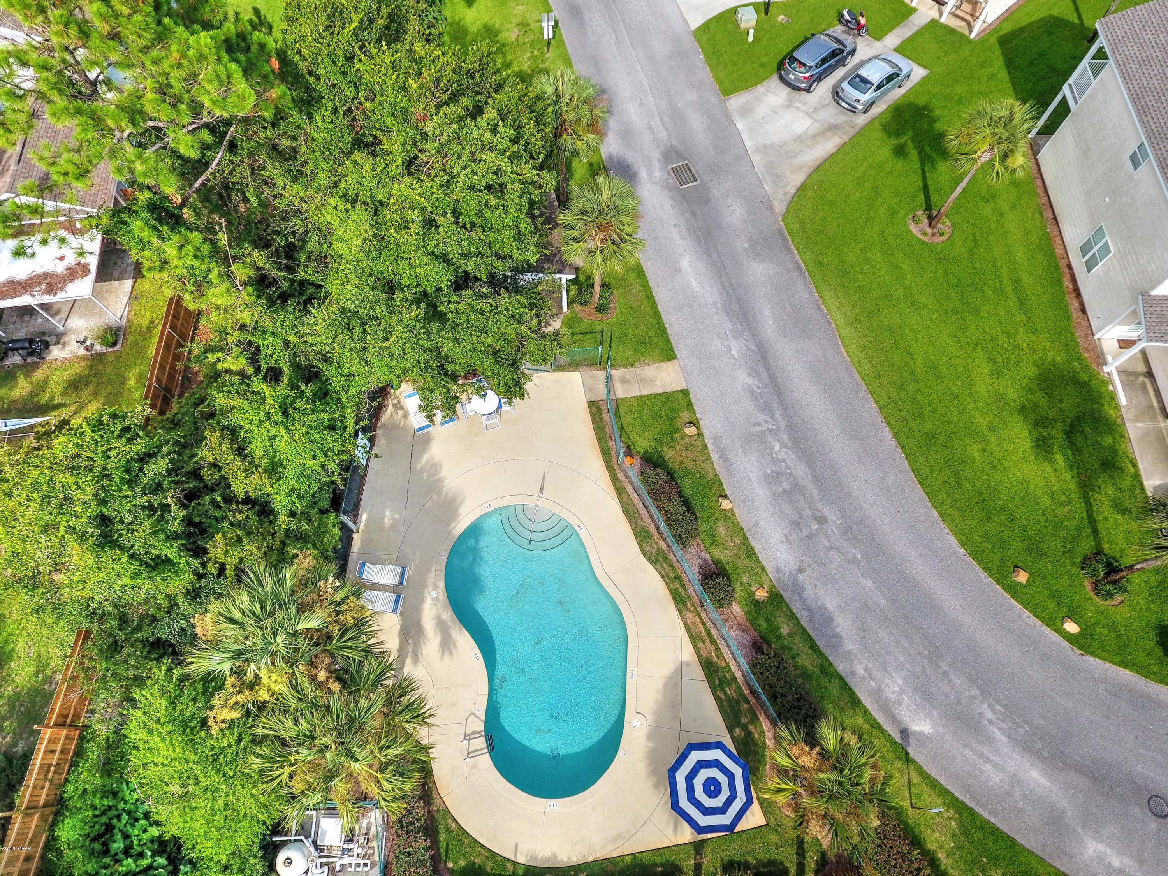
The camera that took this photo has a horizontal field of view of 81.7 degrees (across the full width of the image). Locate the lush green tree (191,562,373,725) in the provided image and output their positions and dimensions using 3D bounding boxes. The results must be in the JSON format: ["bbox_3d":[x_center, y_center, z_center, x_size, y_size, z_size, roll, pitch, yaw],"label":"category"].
[{"bbox_3d":[-7.980,6.056,19.615,4.300,6.300,4.300,0,64,0],"label":"lush green tree"}]

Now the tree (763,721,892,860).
[{"bbox_3d":[6.459,9.717,19.091,3.500,4.300,3.500,0,66,0],"label":"tree"}]

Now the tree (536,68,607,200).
[{"bbox_3d":[-0.625,-12.297,28.287,3.100,6.100,3.100,0,64,0],"label":"tree"}]

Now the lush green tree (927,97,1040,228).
[{"bbox_3d":[15.400,-10.498,27.333,3.400,5.800,3.400,0,66,0],"label":"lush green tree"}]

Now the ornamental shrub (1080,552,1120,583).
[{"bbox_3d":[17.916,4.500,23.424,1.200,0.520,1.100,0,66,0],"label":"ornamental shrub"}]

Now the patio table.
[{"bbox_3d":[-3.759,-1.210,26.088,1.020,0.720,1.020,0,66,0],"label":"patio table"}]

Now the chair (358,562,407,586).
[{"bbox_3d":[-6.901,4.713,23.322,1.620,0.800,0.660,6,64,2],"label":"chair"}]

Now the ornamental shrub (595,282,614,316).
[{"bbox_3d":[0.845,-5.814,28.218,0.750,0.560,1.050,0,66,0],"label":"ornamental shrub"}]

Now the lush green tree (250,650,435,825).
[{"bbox_3d":[-6.099,8.303,18.601,4.200,6.200,4.200,0,64,0],"label":"lush green tree"}]

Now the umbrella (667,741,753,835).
[{"bbox_3d":[3.606,10.260,19.913,2.420,2.420,2.420,0,66,0],"label":"umbrella"}]

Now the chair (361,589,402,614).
[{"bbox_3d":[-7.007,5.557,22.942,1.640,0.750,0.660,8,65,4],"label":"chair"}]

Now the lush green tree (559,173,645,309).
[{"bbox_3d":[0.639,-6.860,25.510,3.100,6.400,3.100,0,64,0],"label":"lush green tree"}]

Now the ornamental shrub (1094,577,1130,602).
[{"bbox_3d":[18.010,5.200,23.032,0.900,0.420,0.700,0,64,0],"label":"ornamental shrub"}]

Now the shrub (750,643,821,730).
[{"bbox_3d":[6.478,8.254,21.509,1.400,1.100,3.000,-26,68,-11],"label":"shrub"}]

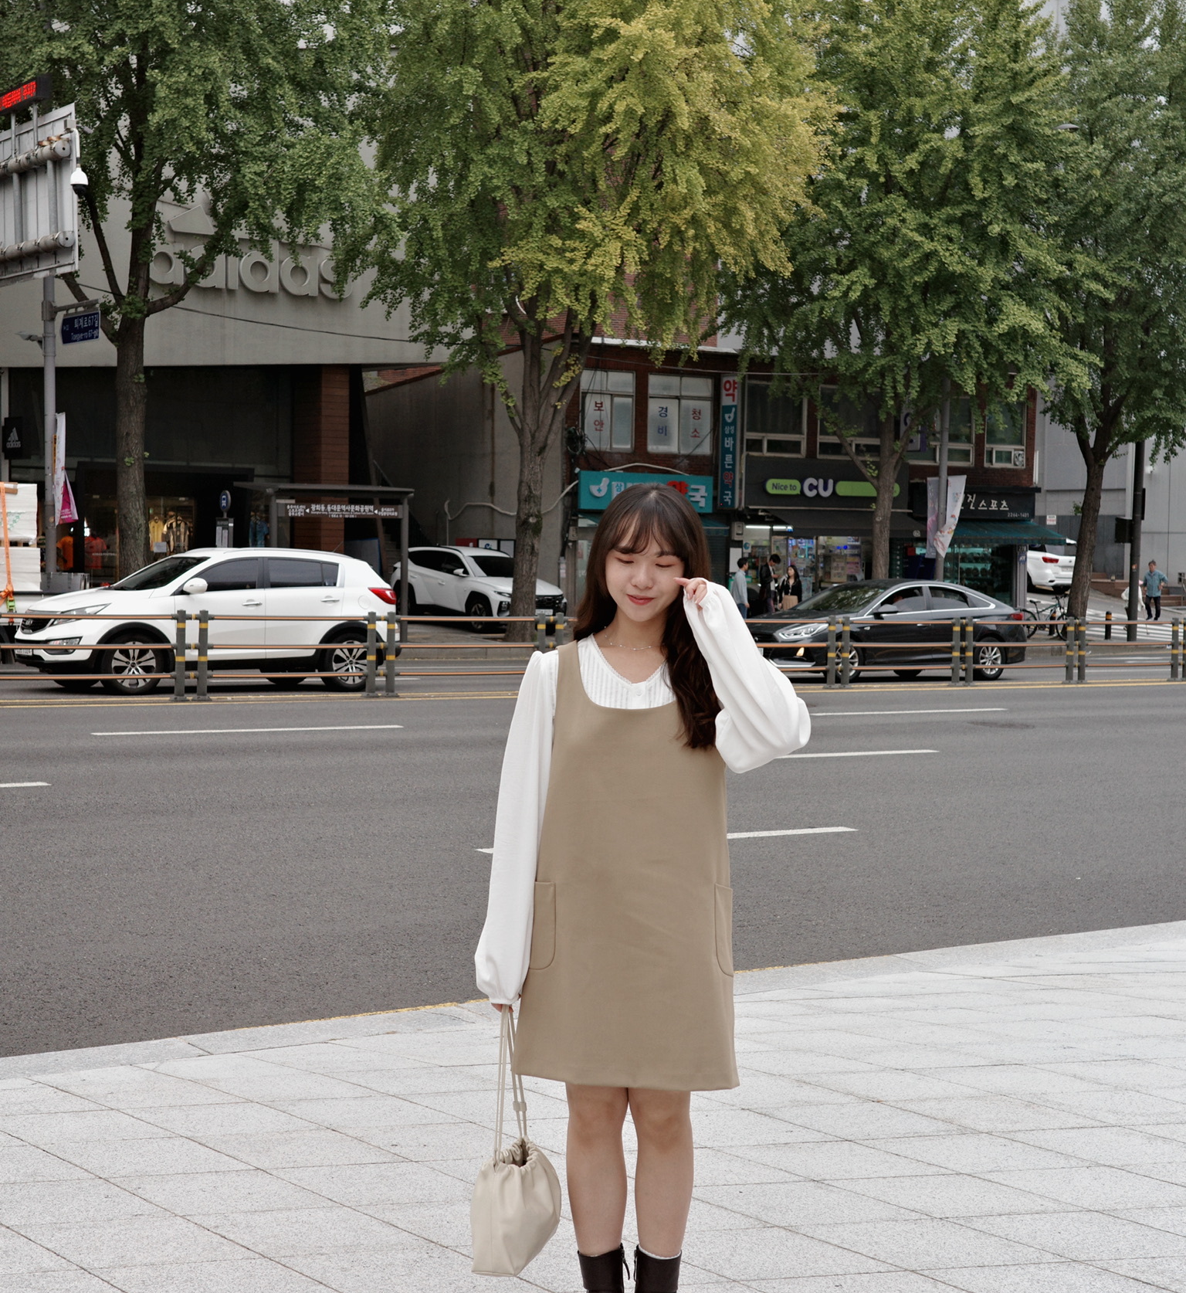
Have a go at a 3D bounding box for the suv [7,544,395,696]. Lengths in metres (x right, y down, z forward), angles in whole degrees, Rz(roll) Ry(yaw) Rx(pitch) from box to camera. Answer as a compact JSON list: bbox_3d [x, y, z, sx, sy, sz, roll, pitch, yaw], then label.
[{"bbox_3d":[-4.396,-0.328,22.779,4.440,1.640,1.860,-1,4,-36],"label":"suv"}]

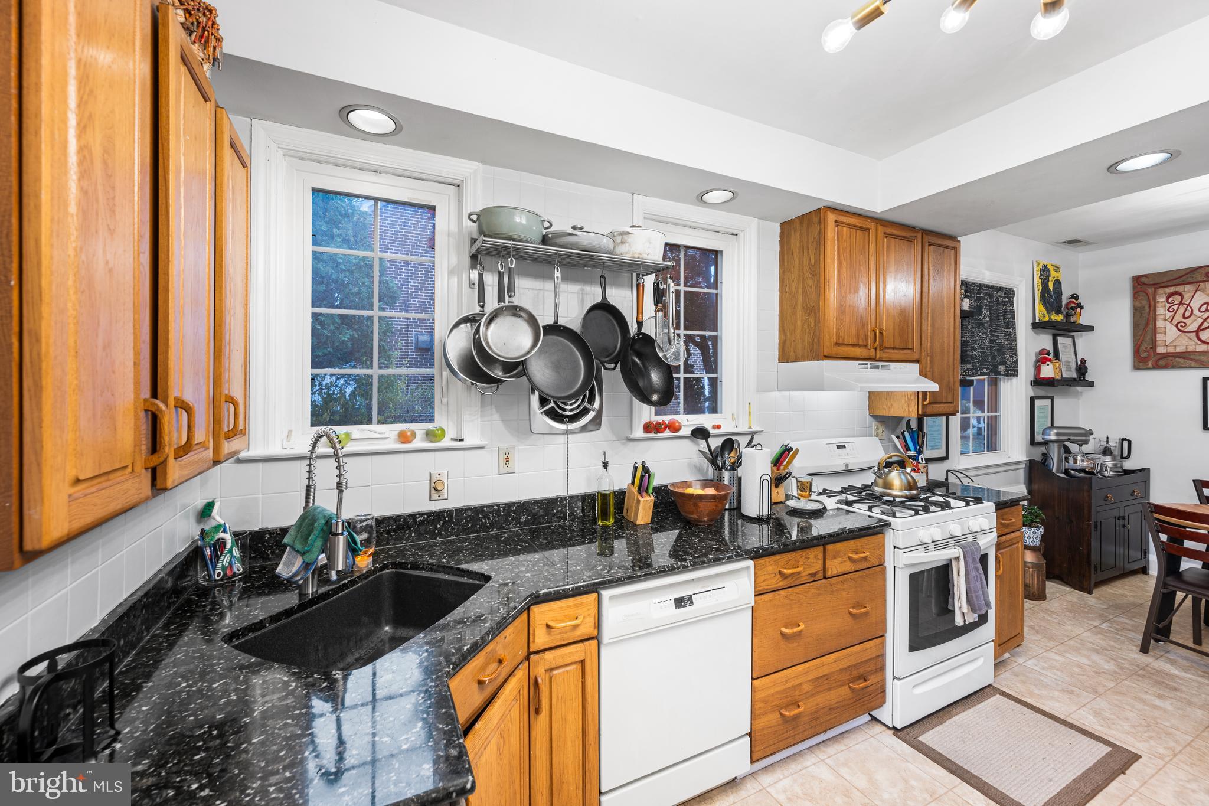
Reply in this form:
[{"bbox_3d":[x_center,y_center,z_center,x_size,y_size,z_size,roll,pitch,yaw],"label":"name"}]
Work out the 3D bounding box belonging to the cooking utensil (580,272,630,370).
[{"bbox_3d":[0.008,-0.332,1.964,0.240,0.385,0.050,-5,3,-26],"label":"cooking utensil"}]

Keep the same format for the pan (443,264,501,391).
[{"bbox_3d":[-0.462,-0.278,1.770,0.275,0.490,0.090,0,1,-26],"label":"pan"}]

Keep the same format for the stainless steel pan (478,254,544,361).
[{"bbox_3d":[-0.335,-0.336,1.690,0.212,0.375,0.080,0,1,-19],"label":"stainless steel pan"}]

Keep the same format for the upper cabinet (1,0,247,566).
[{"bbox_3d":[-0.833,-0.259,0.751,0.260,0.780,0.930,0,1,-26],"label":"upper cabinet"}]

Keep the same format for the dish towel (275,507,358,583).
[{"bbox_3d":[-0.774,0.375,1.270,0.195,0.190,0.130,-1,1,-31],"label":"dish towel"}]

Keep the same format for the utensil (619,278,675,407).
[{"bbox_3d":[0.167,-0.232,1.884,0.170,0.510,0.310,-19,1,32],"label":"utensil"}]

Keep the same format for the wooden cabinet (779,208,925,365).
[{"bbox_3d":[1.354,-0.588,2.558,0.770,0.743,0.300,0,1,-25],"label":"wooden cabinet"}]

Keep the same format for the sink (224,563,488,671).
[{"bbox_3d":[-0.601,0.661,1.257,0.469,0.210,0.588,0,1,18],"label":"sink"}]

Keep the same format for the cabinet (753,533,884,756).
[{"bbox_3d":[0.762,0.943,2.157,0.760,0.785,0.570,0,1,-25],"label":"cabinet"}]

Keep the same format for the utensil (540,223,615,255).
[{"bbox_3d":[-0.101,-0.656,1.896,0.285,0.125,0.285,0,1,0],"label":"utensil"}]

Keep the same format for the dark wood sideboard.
[{"bbox_3d":[3.888,0.923,3.774,0.890,0.930,0.385,-1,1,-24],"label":"dark wood sideboard"}]

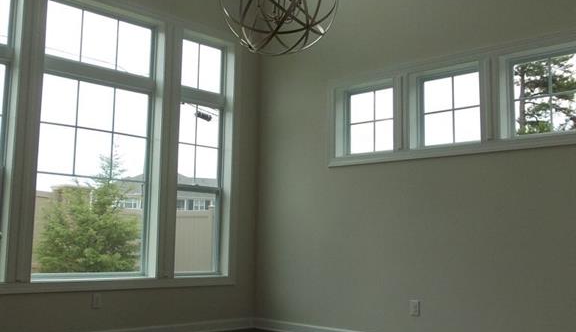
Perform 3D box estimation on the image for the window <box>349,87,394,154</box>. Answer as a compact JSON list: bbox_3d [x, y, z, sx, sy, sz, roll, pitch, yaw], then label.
[{"bbox_3d":[0.822,-0.423,5.866,0.590,0.610,0.070,-6,-10,43],"label":"window"}]

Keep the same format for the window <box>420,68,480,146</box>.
[{"bbox_3d":[1.416,-0.479,5.314,0.590,0.610,0.070,-6,-10,43],"label":"window"}]

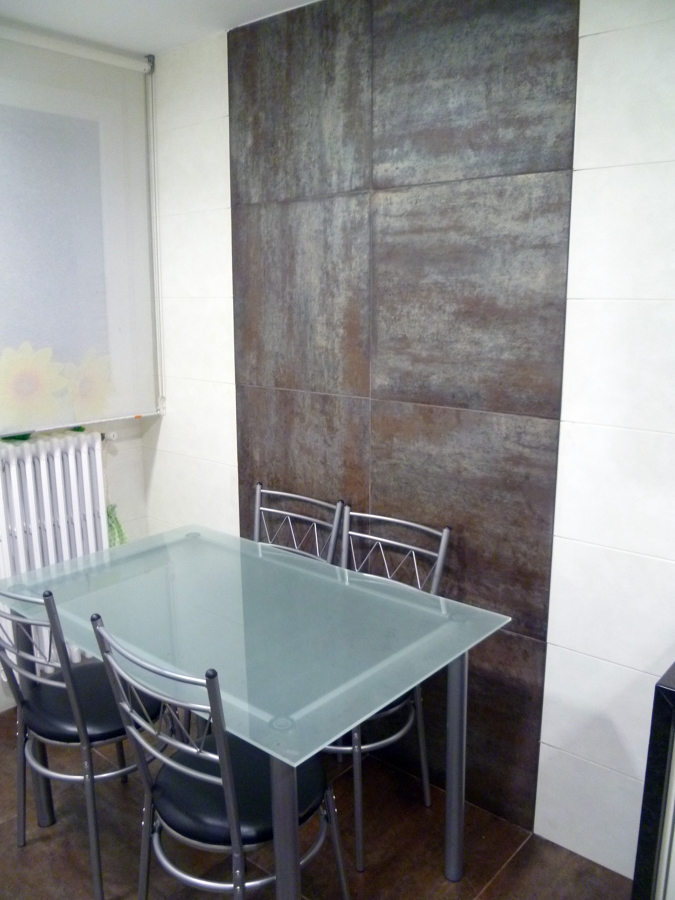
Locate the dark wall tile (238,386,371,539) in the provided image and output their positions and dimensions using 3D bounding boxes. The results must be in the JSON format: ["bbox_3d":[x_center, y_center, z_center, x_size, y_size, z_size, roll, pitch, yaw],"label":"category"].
[{"bbox_3d":[-0.123,0.102,2.447,0.600,0.600,0.015,10,15,39],"label":"dark wall tile"}]

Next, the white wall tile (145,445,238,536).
[{"bbox_3d":[-0.570,0.171,2.846,0.570,0.300,0.015,10,15,39],"label":"white wall tile"}]

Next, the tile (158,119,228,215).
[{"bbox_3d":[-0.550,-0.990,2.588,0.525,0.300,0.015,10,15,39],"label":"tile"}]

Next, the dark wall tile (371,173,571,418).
[{"bbox_3d":[0.334,-0.404,1.946,0.600,0.600,0.015,10,15,39],"label":"dark wall tile"}]

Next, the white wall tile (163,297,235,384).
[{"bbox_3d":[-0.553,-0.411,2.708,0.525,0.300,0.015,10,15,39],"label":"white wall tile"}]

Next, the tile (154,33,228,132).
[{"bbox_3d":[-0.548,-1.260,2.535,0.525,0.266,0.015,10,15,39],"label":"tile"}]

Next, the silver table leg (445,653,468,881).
[{"bbox_3d":[0.311,0.771,1.847,0.058,0.750,0.058,10,15,39],"label":"silver table leg"}]

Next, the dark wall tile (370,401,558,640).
[{"bbox_3d":[0.336,0.181,2.070,0.600,0.600,0.015,10,15,39],"label":"dark wall tile"}]

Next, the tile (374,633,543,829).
[{"bbox_3d":[0.335,0.763,2.196,0.600,0.600,0.015,10,15,39],"label":"tile"}]

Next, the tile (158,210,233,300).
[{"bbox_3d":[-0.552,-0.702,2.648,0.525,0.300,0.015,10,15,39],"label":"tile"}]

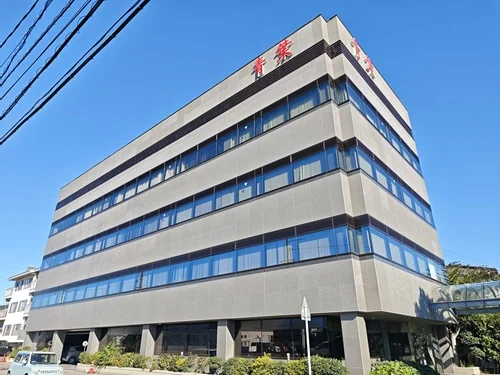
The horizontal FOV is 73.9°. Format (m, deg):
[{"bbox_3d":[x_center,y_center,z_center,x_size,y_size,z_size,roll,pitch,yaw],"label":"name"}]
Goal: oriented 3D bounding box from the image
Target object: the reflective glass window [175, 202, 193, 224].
[{"bbox_3d":[-4.011,1.680,20.423,1.760,1.021,0.100,-21,-32,37],"label":"reflective glass window"}]

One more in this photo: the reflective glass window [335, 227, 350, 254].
[{"bbox_3d":[3.568,2.061,12.762,0.524,1.027,0.100,-21,-32,37],"label":"reflective glass window"}]

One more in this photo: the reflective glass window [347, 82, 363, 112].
[{"bbox_3d":[5.435,-4.282,16.787,0.120,1.140,1.790,-20,-32,37],"label":"reflective glass window"}]

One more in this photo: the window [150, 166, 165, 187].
[{"bbox_3d":[-6.806,-0.659,24.319,1.716,1.116,0.100,-20,-32,37],"label":"window"}]

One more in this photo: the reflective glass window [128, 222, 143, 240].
[{"bbox_3d":[-8.778,3.393,25.793,1.778,1.143,0.120,-21,-32,37],"label":"reflective glass window"}]

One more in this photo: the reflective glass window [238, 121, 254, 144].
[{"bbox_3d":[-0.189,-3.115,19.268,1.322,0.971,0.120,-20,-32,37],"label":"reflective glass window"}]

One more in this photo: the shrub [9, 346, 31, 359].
[{"bbox_3d":[-19.428,13.907,28.000,1.600,0.950,1.150,-21,-32,37],"label":"shrub"}]

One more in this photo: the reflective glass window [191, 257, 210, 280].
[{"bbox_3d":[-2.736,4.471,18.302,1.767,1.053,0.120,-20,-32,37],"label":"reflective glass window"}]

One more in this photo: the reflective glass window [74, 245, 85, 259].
[{"bbox_3d":[-16.291,6.172,31.803,1.816,1.181,0.120,-21,-32,37],"label":"reflective glass window"}]

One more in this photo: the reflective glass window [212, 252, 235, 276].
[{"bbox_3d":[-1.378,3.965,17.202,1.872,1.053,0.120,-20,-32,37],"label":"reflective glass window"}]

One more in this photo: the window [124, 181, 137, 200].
[{"bbox_3d":[-9.493,0.414,26.423,1.806,1.009,0.100,-21,-32,37],"label":"window"}]

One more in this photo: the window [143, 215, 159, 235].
[{"bbox_3d":[-7.368,2.844,24.678,1.905,1.156,0.120,-21,-32,37],"label":"window"}]

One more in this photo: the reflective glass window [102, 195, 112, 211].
[{"bbox_3d":[-13.413,1.545,31.198,1.524,1.257,0.120,-21,-32,37],"label":"reflective glass window"}]

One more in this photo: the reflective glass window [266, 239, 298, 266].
[{"bbox_3d":[1.386,2.993,14.979,1.790,1.140,0.120,-20,-32,37],"label":"reflective glass window"}]

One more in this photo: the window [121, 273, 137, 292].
[{"bbox_3d":[-8.141,6.445,22.292,1.748,1.038,0.100,-21,-32,37],"label":"window"}]

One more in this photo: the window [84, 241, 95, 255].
[{"bbox_3d":[-13.880,5.286,28.860,1.790,1.140,0.120,-20,-32,37],"label":"window"}]

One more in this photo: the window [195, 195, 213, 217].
[{"bbox_3d":[-2.871,1.190,21.076,1.778,1.118,0.120,-21,-32,37],"label":"window"}]

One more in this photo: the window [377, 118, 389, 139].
[{"bbox_3d":[7.511,-3.240,18.755,0.100,1.116,1.246,-20,-32,37],"label":"window"}]

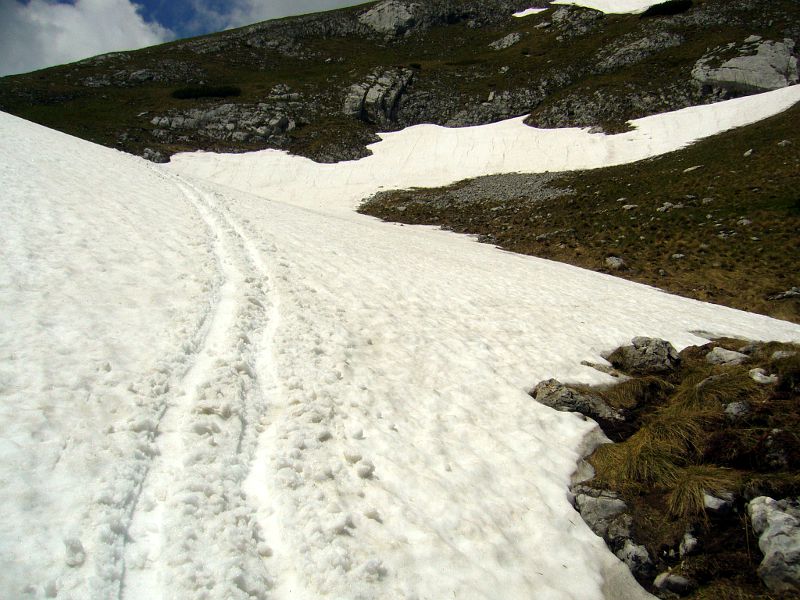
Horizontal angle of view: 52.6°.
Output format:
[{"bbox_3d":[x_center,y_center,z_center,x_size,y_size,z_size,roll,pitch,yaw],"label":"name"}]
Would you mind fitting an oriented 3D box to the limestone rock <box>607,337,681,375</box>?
[{"bbox_3d":[3.161,0.720,10.500,0.940,0.470,0.680,2,5,17],"label":"limestone rock"}]

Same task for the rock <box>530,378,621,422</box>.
[{"bbox_3d":[1.615,0.919,7.400,0.820,0.380,0.500,1,5,12],"label":"rock"}]

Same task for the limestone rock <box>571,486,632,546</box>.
[{"bbox_3d":[1.246,1.338,5.000,0.390,0.340,0.320,1,5,14],"label":"limestone rock"}]

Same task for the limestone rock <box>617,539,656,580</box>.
[{"bbox_3d":[1.310,1.449,4.500,0.210,0.200,0.180,2,5,16],"label":"limestone rock"}]

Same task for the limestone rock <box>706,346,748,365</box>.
[{"bbox_3d":[4.939,0.837,12.200,0.620,0.280,0.450,2,6,22],"label":"limestone rock"}]

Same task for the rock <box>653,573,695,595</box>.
[{"bbox_3d":[1.488,1.542,4.400,0.230,0.120,0.160,2,5,19],"label":"rock"}]

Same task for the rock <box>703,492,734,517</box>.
[{"bbox_3d":[2.244,1.441,5.700,0.230,0.150,0.180,2,6,21],"label":"rock"}]

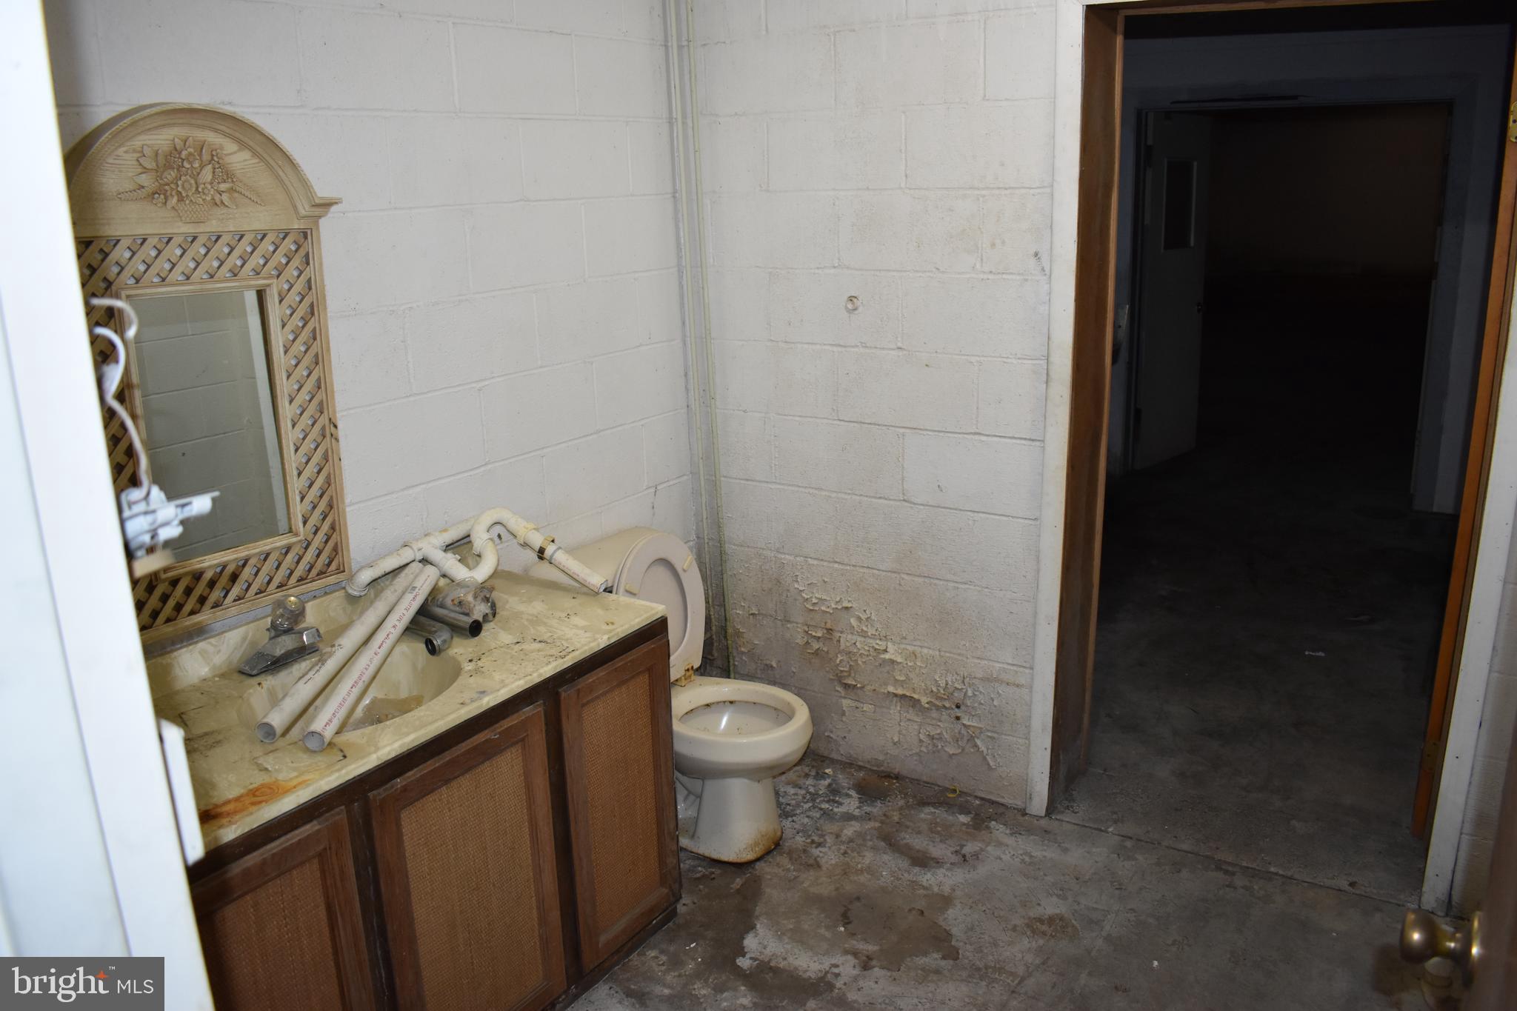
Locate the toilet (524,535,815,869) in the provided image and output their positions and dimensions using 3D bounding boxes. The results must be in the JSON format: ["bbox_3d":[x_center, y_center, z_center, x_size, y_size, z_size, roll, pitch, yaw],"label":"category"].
[{"bbox_3d":[-0.165,0.488,2.999,0.673,0.805,0.485,9,19,31],"label":"toilet"}]

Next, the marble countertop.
[{"bbox_3d":[-0.769,0.309,2.102,0.560,0.105,1.240,9,19,31],"label":"marble countertop"}]

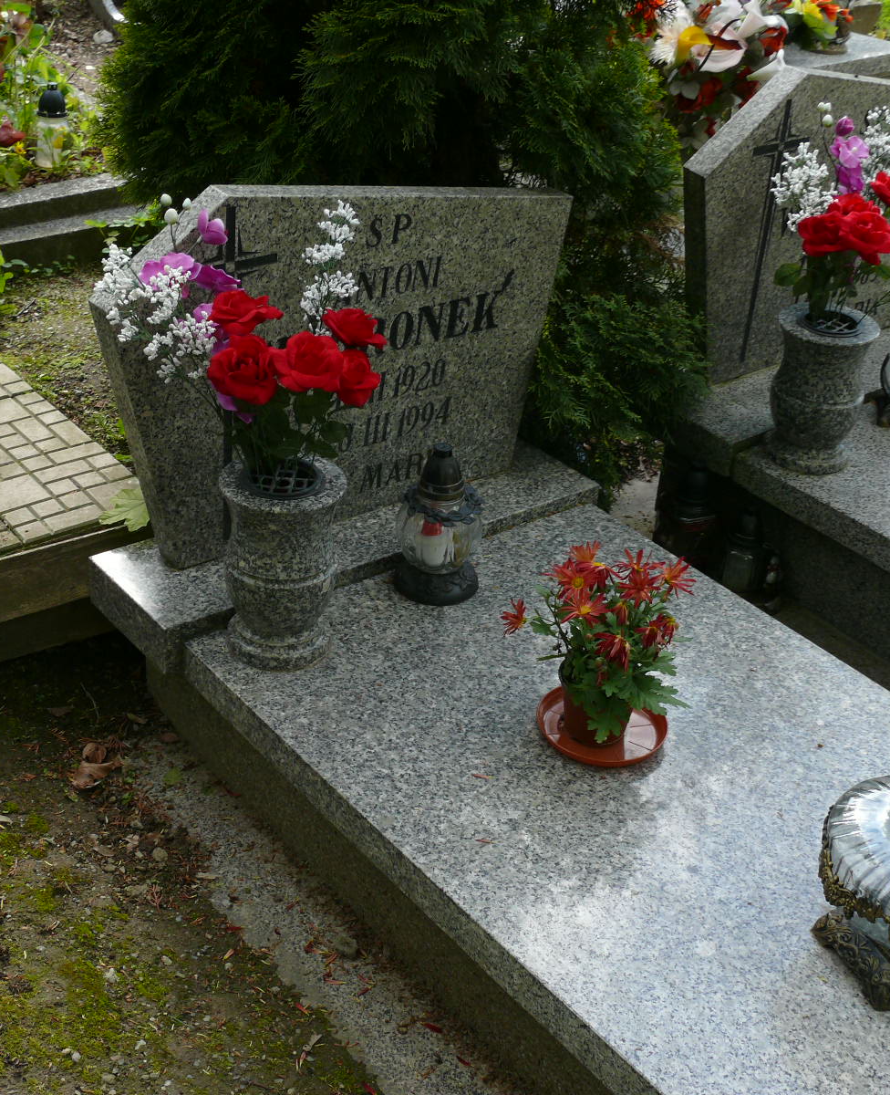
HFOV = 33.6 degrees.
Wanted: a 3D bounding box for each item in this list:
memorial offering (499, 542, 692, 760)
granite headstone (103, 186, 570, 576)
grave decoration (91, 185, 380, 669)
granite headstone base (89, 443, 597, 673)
[{"bbox_3d":[0.190,0.130,1.839,0.226,0.232,0.215,4,31,-3],"label":"memorial offering"},{"bbox_3d":[-0.130,-0.283,2.113,0.785,0.525,0.051,-19,39,-35],"label":"granite headstone"},{"bbox_3d":[-0.245,-0.126,1.829,0.345,0.599,0.305,-19,39,-35],"label":"grave decoration"},{"bbox_3d":[-0.131,-0.014,2.382,0.870,0.073,0.213,-19,41,-38],"label":"granite headstone base"}]

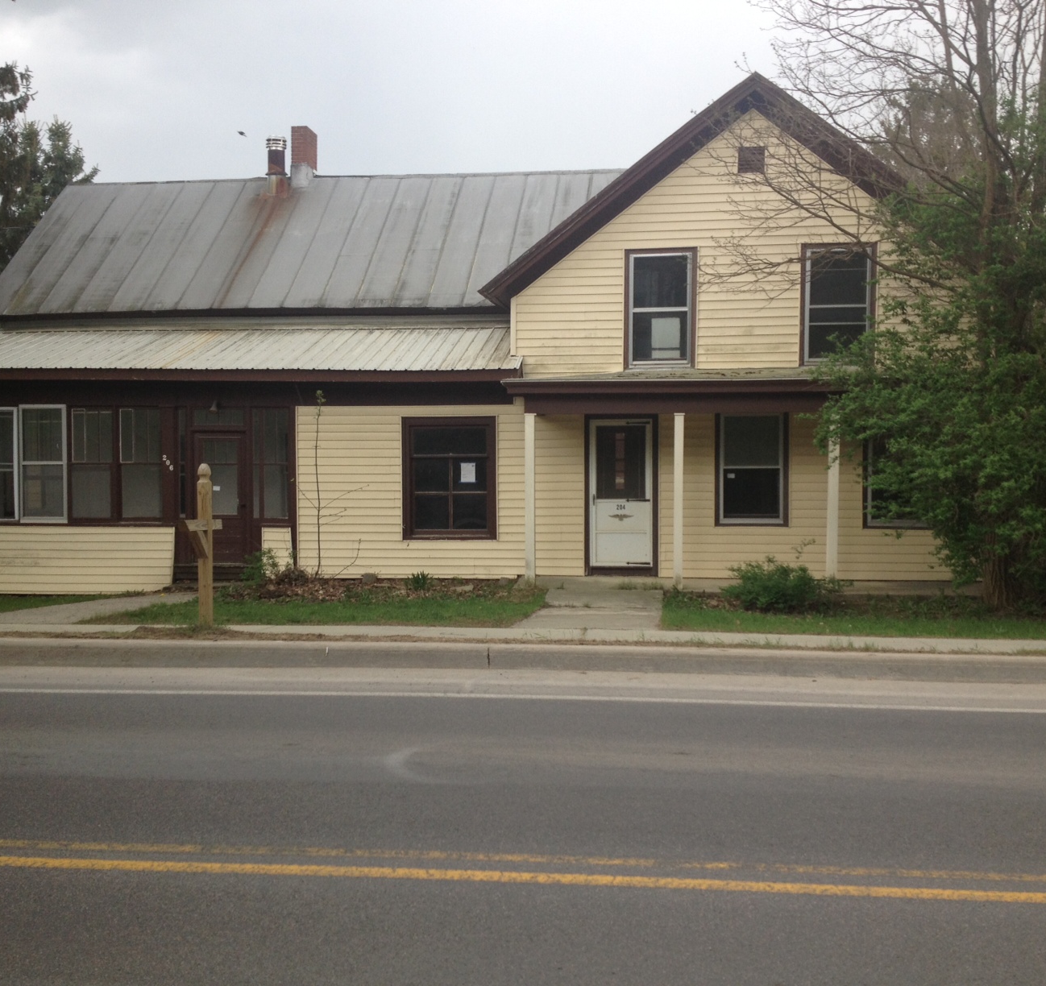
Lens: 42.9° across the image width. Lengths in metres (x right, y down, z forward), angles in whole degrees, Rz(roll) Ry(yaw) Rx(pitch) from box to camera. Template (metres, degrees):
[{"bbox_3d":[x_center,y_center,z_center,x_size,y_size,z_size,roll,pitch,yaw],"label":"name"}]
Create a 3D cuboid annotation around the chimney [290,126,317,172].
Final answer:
[{"bbox_3d":[-3.916,-6.183,23.850,0.300,0.700,0.620,0,2,7],"label":"chimney"}]

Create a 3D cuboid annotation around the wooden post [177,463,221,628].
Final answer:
[{"bbox_3d":[-2.563,0.420,10.650,0.095,1.320,0.800,0,2,7],"label":"wooden post"}]

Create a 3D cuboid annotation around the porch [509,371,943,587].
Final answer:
[{"bbox_3d":[2.718,-0.231,17.279,5.811,2.887,1.600,0,2,7],"label":"porch"}]

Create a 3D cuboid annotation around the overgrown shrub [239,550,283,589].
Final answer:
[{"bbox_3d":[-3.573,1.028,18.100,0.540,0.510,0.480,0,2,7],"label":"overgrown shrub"}]

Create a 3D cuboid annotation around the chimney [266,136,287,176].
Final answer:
[{"bbox_3d":[-4.358,-5.965,23.500,0.360,0.670,0.360,0,2,7],"label":"chimney"}]

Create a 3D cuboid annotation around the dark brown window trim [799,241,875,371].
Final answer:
[{"bbox_3d":[4.225,-2.519,17.820,1.014,1.660,0.110,0,2,7],"label":"dark brown window trim"}]

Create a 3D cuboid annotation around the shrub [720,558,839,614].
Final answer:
[{"bbox_3d":[2.934,1.038,15.100,1.300,0.620,1.000,0,2,7],"label":"shrub"}]

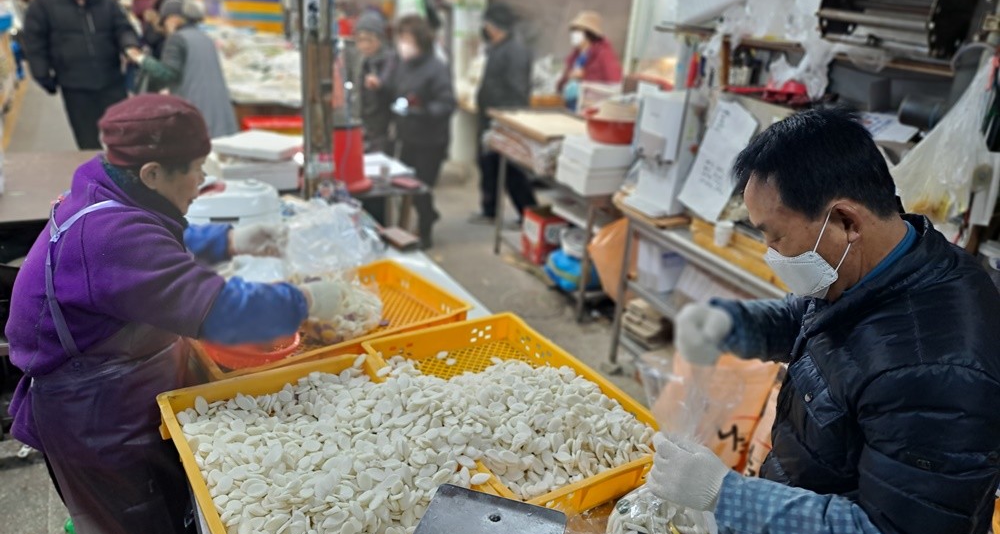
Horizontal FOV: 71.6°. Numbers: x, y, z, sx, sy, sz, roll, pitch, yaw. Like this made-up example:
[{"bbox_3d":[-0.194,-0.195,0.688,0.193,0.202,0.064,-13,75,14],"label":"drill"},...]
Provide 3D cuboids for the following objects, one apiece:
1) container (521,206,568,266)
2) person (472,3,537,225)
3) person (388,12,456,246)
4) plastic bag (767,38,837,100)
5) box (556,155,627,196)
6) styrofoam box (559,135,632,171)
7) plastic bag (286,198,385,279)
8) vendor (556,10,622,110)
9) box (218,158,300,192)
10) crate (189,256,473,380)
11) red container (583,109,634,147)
[{"bbox_3d":[0.290,-0.193,4.374,0.190,0.293,0.244,-7,24,-26],"label":"container"},{"bbox_3d":[0.026,-1.122,5.197,0.450,1.620,0.500,3,21,0],"label":"person"},{"bbox_3d":[-0.545,-0.881,4.685,0.460,1.570,0.360,24,31,39],"label":"person"},{"bbox_3d":[1.218,-0.794,2.800,0.250,0.230,0.200,3,21,0],"label":"plastic bag"},{"bbox_3d":[0.517,-0.525,3.892,0.265,0.140,0.290,-8,26,-25],"label":"box"},{"bbox_3d":[0.547,-0.645,3.846,0.265,0.120,0.280,-8,26,-25],"label":"styrofoam box"},{"bbox_3d":[-0.539,-0.090,2.260,0.300,0.180,0.270,3,21,0],"label":"plastic bag"},{"bbox_3d":[0.728,-1.353,5.934,0.400,1.580,0.480,-11,28,-31],"label":"vendor"},{"bbox_3d":[-1.271,-0.516,3.623,0.385,0.150,0.330,-5,25,-18],"label":"box"},{"bbox_3d":[-0.460,0.140,1.811,0.670,0.073,0.416,-14,27,-38],"label":"crate"},{"bbox_3d":[0.615,-0.736,3.630,0.370,0.170,0.360,3,21,0],"label":"red container"}]

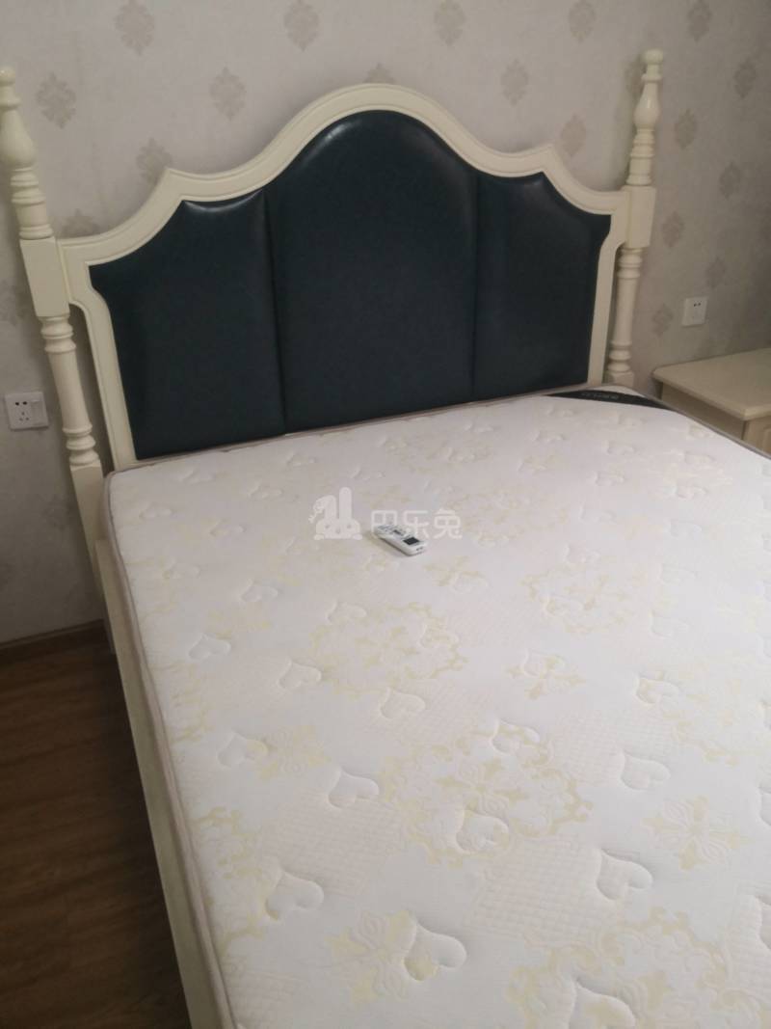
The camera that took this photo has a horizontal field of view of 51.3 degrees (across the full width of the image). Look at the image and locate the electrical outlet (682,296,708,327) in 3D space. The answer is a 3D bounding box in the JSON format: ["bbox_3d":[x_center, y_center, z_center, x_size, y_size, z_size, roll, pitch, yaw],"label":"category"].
[{"bbox_3d":[0.964,-0.631,2.494,0.086,0.086,0.012,-12,29,-18],"label":"electrical outlet"}]

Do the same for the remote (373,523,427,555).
[{"bbox_3d":[0.030,0.050,1.615,0.046,0.018,0.118,-21,33,-32],"label":"remote"}]

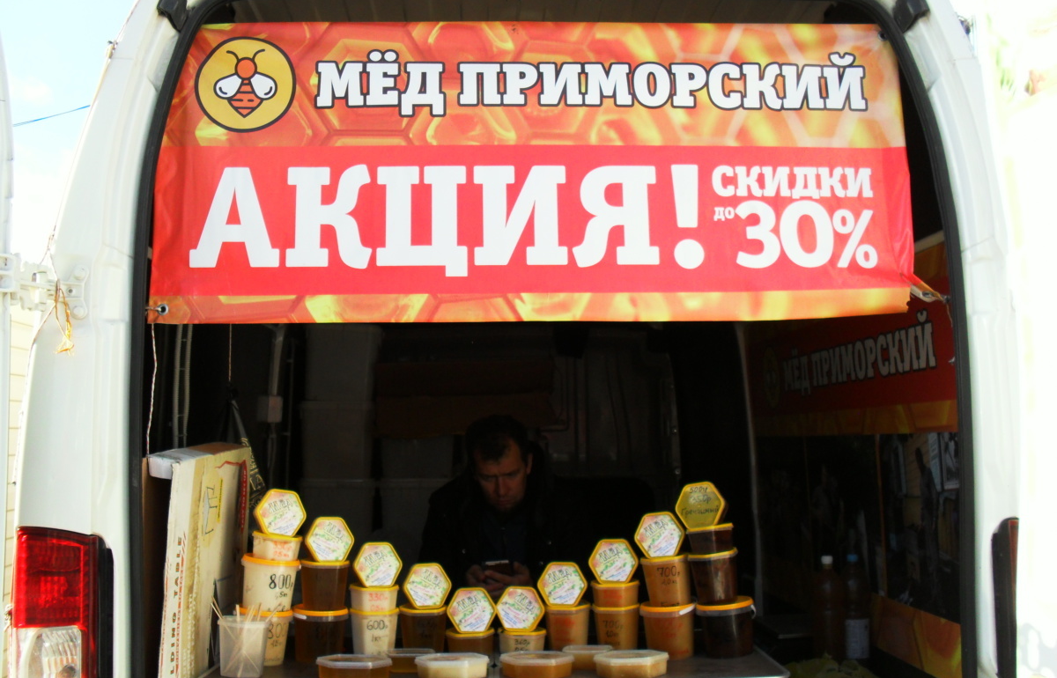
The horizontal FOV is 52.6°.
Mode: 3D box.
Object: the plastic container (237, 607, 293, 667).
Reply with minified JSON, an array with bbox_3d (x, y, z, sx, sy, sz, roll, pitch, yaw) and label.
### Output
[{"bbox_3d":[-0.593,0.671,2.410,0.129,0.120,0.129,3,-5,0],"label":"plastic container"}]

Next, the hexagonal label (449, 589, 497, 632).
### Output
[{"bbox_3d":[-0.131,0.630,2.482,0.112,0.103,0.022,0,-12,0],"label":"hexagonal label"}]

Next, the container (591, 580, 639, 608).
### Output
[{"bbox_3d":[0.204,0.598,2.507,0.114,0.053,0.101,-1,-6,0],"label":"container"}]

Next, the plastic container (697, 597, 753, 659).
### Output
[{"bbox_3d":[0.436,0.641,2.360,0.128,0.114,0.128,-3,-5,0],"label":"plastic container"}]

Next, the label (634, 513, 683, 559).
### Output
[{"bbox_3d":[0.287,0.430,2.345,0.106,0.099,0.020,-4,-5,-3],"label":"label"}]

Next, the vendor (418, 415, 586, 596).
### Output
[{"bbox_3d":[-0.075,0.830,2.792,0.530,1.240,0.720,0,-6,-3],"label":"vendor"}]

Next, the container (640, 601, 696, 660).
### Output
[{"bbox_3d":[0.321,0.667,2.450,0.127,0.115,0.127,-2,-6,0],"label":"container"}]

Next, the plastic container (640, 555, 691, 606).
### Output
[{"bbox_3d":[0.309,0.537,2.375,0.104,0.112,0.098,-4,-5,-3],"label":"plastic container"}]

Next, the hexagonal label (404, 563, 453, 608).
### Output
[{"bbox_3d":[-0.221,0.541,2.340,0.104,0.098,0.020,0,-5,-5],"label":"hexagonal label"}]

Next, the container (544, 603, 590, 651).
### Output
[{"bbox_3d":[0.088,0.647,2.360,0.102,0.112,0.100,1,-5,-10],"label":"container"}]

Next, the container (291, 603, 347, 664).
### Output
[{"bbox_3d":[-0.471,0.669,2.425,0.127,0.113,0.127,1,-6,0],"label":"container"}]

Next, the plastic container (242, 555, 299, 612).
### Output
[{"bbox_3d":[-0.569,0.544,2.375,0.131,0.113,0.131,4,-6,-3],"label":"plastic container"}]

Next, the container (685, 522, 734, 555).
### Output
[{"bbox_3d":[0.417,0.460,2.465,0.110,0.069,0.102,-7,-6,16],"label":"container"}]

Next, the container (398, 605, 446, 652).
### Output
[{"bbox_3d":[-0.248,0.690,2.510,0.112,0.112,0.098,1,-5,-3],"label":"container"}]

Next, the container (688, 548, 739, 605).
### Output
[{"bbox_3d":[0.425,0.543,2.435,0.099,0.112,0.112,-5,-5,-5],"label":"container"}]

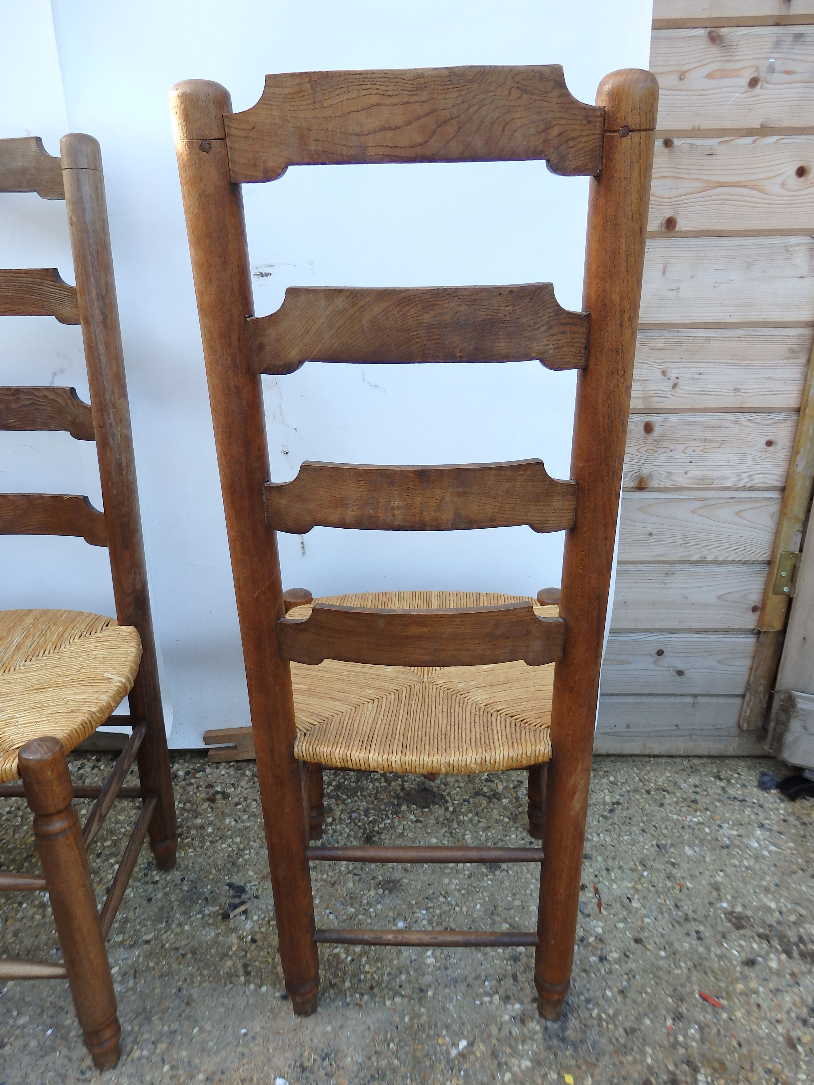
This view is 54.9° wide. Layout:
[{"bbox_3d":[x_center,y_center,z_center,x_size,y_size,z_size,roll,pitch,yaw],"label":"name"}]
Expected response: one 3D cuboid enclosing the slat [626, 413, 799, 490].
[{"bbox_3d":[0.509,-0.154,1.327,0.296,0.134,0.020,0,21,2],"label":"slat"}]

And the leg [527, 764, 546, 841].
[{"bbox_3d":[0.223,0.285,1.263,0.048,0.462,0.048,0,21,2],"label":"leg"}]

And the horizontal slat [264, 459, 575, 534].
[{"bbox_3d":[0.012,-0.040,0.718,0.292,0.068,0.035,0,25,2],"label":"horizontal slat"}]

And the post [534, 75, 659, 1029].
[{"bbox_3d":[0.181,0.131,0.817,0.048,1.079,0.048,0,25,2],"label":"post"}]

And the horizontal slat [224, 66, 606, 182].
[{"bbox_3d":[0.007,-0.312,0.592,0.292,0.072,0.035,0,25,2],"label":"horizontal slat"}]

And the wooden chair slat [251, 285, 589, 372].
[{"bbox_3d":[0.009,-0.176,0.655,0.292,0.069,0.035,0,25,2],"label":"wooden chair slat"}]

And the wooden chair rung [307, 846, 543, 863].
[{"bbox_3d":[0.021,0.372,0.933,0.280,0.018,0.018,0,21,2],"label":"wooden chair rung"}]

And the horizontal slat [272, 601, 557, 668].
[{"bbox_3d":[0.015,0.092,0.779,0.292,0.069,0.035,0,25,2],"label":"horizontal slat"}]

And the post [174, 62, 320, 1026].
[{"bbox_3d":[-0.146,0.133,0.828,0.048,1.079,0.048,0,25,2],"label":"post"}]

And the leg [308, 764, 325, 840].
[{"bbox_3d":[-0.164,0.288,1.274,0.048,0.462,0.048,0,21,2],"label":"leg"}]

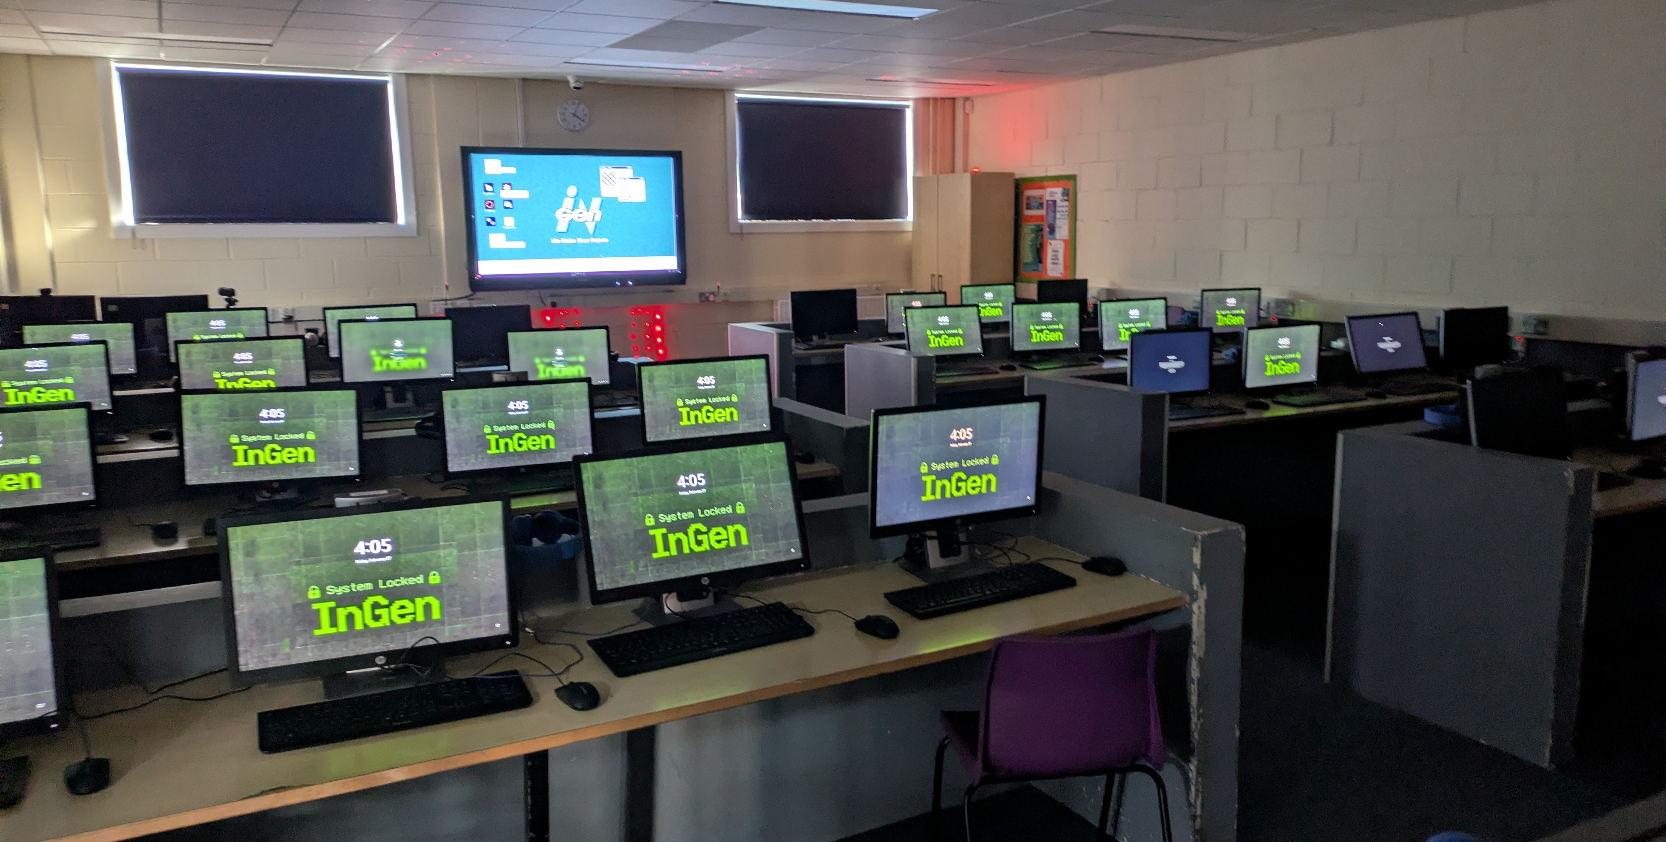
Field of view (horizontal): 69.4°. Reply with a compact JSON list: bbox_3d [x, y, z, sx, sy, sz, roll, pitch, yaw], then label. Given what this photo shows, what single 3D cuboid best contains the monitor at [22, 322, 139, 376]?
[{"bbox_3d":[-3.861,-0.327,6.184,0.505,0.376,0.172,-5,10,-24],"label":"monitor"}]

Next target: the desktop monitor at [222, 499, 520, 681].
[{"bbox_3d":[-0.869,0.309,2.287,0.513,0.313,0.048,-5,11,-24],"label":"desktop monitor"}]

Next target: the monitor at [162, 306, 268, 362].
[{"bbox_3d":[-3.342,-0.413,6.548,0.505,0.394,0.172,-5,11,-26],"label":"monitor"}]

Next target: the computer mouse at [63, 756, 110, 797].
[{"bbox_3d":[-1.177,0.559,1.899,0.062,0.036,0.104,-5,11,-25],"label":"computer mouse"}]

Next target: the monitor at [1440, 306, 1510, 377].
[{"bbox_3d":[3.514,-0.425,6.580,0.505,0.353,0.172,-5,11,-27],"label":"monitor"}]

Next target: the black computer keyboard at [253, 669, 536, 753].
[{"bbox_3d":[-0.763,0.504,2.111,0.441,0.026,0.144,-5,11,-25],"label":"black computer keyboard"}]

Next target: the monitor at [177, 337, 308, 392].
[{"bbox_3d":[-2.574,-0.205,5.266,0.512,0.312,0.060,-5,6,-27],"label":"monitor"}]

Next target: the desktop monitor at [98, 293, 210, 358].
[{"bbox_3d":[-3.964,-0.564,7.076,0.548,0.330,0.050,-6,11,-28],"label":"desktop monitor"}]

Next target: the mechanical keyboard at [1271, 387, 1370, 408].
[{"bbox_3d":[2.279,-0.102,5.597,0.445,0.028,0.145,-5,11,-26],"label":"mechanical keyboard"}]

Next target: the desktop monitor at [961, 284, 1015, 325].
[{"bbox_3d":[1.171,-0.873,9.114,0.512,0.312,0.060,-5,7,-27],"label":"desktop monitor"}]

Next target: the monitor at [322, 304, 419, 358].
[{"bbox_3d":[-2.655,-0.507,6.949,0.513,0.313,0.048,-5,3,-26],"label":"monitor"}]

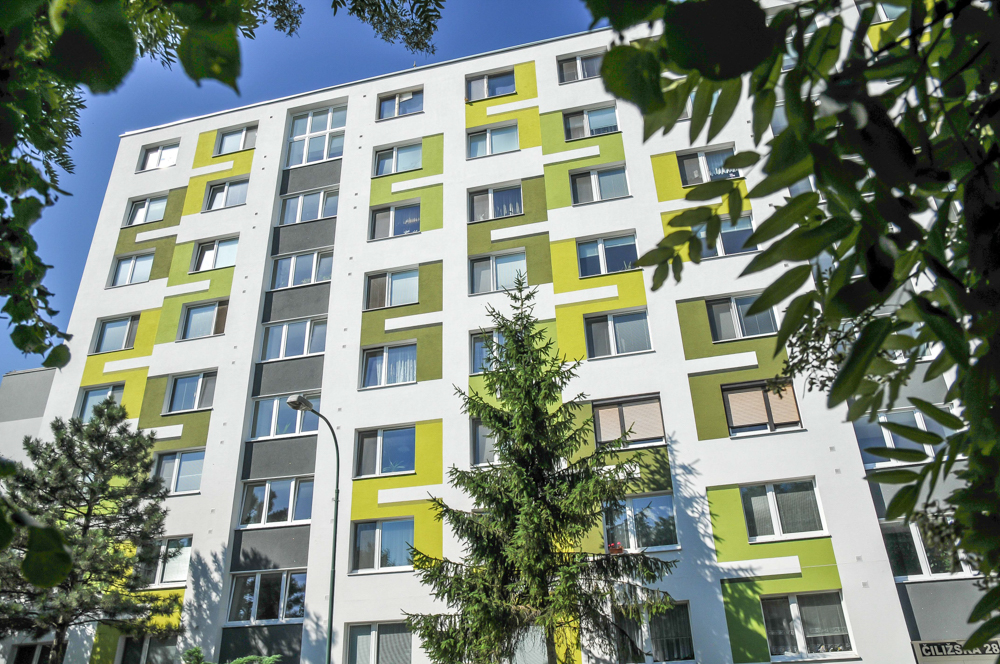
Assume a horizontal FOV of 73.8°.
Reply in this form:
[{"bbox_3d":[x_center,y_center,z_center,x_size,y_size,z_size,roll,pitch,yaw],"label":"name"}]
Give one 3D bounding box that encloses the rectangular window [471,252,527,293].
[{"bbox_3d":[-0.064,-1.966,22.100,1.971,1.542,0.150,-8,-26,12],"label":"rectangular window"}]

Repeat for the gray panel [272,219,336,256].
[{"bbox_3d":[-7.307,-3.556,25.000,2.620,1.250,0.140,-8,-26,12],"label":"gray panel"}]

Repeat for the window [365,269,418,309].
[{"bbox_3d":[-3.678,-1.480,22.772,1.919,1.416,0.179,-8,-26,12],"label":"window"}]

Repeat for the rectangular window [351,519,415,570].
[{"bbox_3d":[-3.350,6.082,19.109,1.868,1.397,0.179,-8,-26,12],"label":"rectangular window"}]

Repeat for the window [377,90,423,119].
[{"bbox_3d":[-3.932,-9.027,26.494,1.970,1.460,0.150,-8,-26,12],"label":"window"}]

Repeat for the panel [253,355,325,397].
[{"bbox_3d":[-7.106,1.507,22.572,2.688,1.243,0.150,-8,-26,12],"label":"panel"}]

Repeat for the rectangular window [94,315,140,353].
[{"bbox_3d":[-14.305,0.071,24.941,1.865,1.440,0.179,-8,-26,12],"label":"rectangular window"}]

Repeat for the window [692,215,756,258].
[{"bbox_3d":[6.934,-2.903,20.768,1.782,1.407,0.160,-8,-26,12],"label":"window"}]

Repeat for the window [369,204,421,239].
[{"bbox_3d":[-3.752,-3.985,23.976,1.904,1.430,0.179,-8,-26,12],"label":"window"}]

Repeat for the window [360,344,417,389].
[{"bbox_3d":[-3.603,1.097,21.616,1.968,1.550,0.150,-8,-26,12],"label":"window"}]

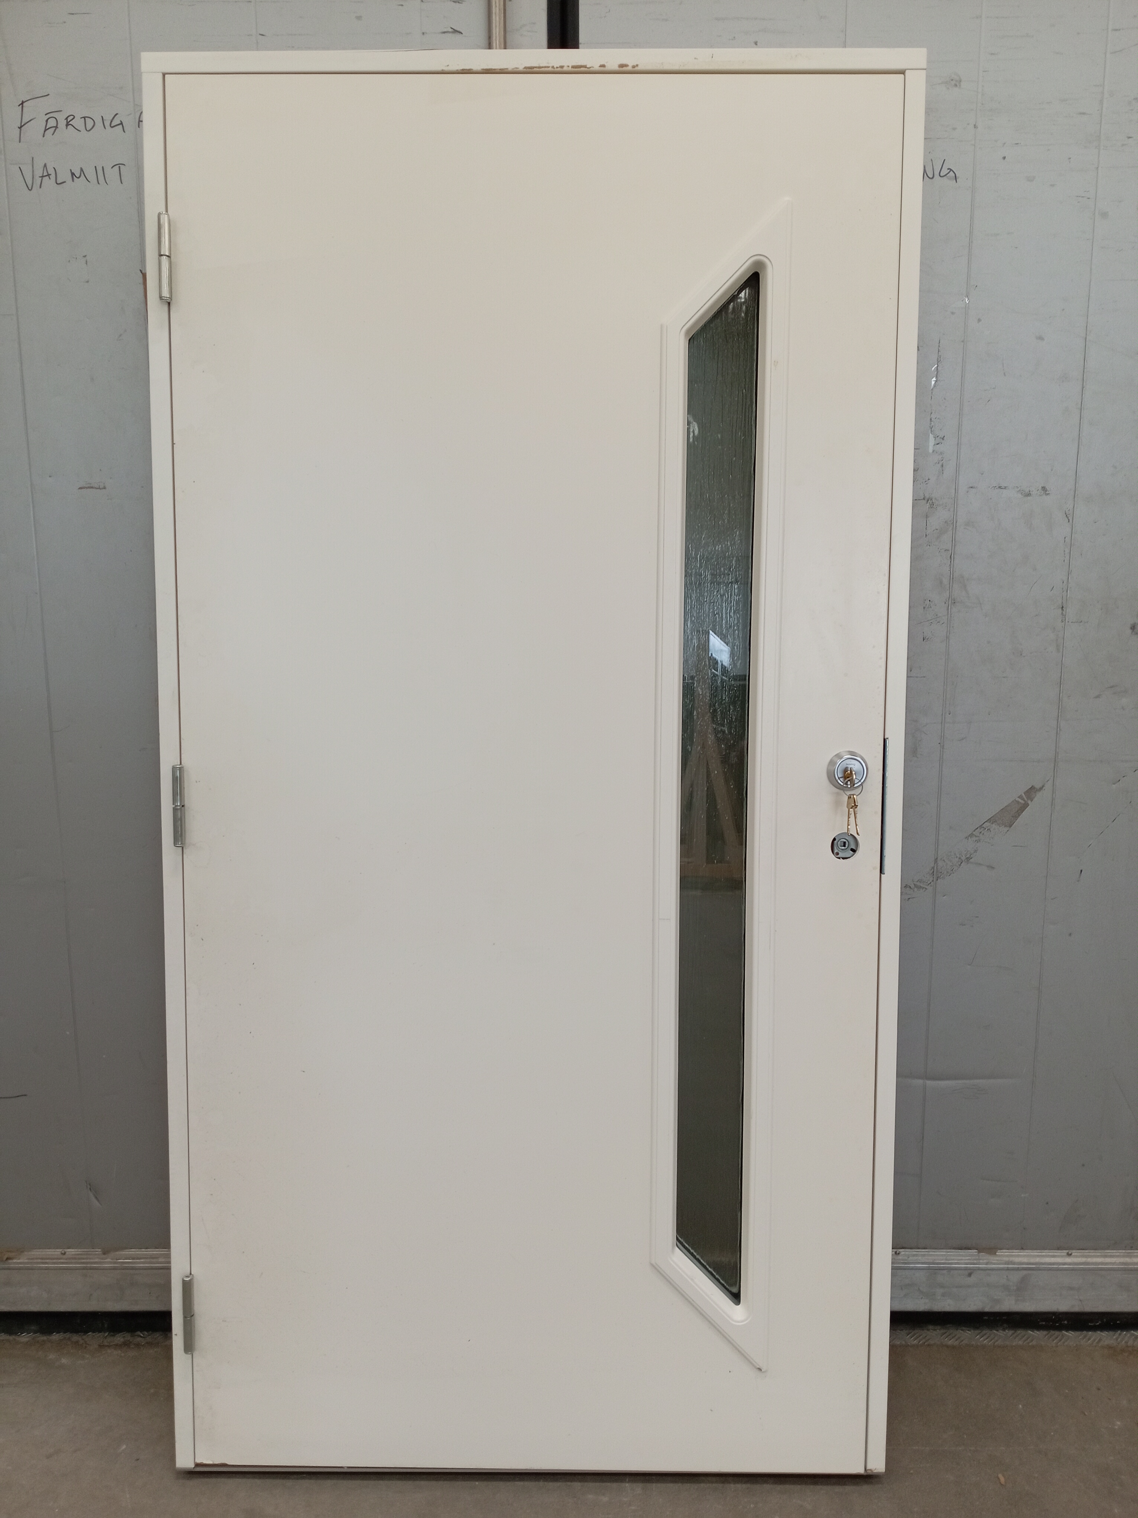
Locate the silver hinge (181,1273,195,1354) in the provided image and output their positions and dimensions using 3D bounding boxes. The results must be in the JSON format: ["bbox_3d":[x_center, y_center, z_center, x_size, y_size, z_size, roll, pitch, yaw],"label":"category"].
[{"bbox_3d":[-0.564,0.822,1.754,0.017,0.122,0.018,0,5,0],"label":"silver hinge"}]

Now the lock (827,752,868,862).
[{"bbox_3d":[0.393,0.066,1.667,0.057,0.153,0.045,0,5,0],"label":"lock"}]

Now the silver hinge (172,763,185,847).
[{"bbox_3d":[-0.557,0.067,1.689,0.017,0.118,0.018,0,5,0],"label":"silver hinge"}]

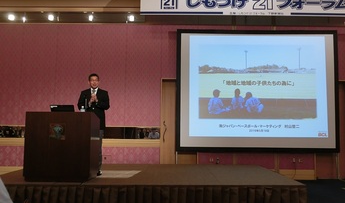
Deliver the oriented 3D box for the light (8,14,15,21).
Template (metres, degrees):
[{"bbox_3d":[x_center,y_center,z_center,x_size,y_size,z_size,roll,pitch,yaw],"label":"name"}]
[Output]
[{"bbox_3d":[-3.727,-1.938,6.700,0.140,0.133,0.140,1,-5,0],"label":"light"}]

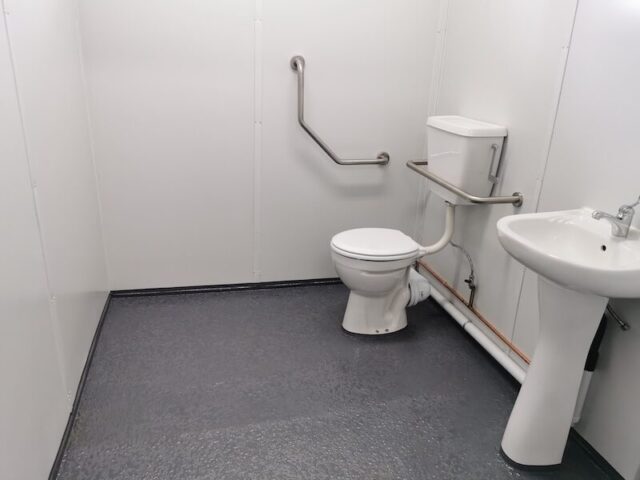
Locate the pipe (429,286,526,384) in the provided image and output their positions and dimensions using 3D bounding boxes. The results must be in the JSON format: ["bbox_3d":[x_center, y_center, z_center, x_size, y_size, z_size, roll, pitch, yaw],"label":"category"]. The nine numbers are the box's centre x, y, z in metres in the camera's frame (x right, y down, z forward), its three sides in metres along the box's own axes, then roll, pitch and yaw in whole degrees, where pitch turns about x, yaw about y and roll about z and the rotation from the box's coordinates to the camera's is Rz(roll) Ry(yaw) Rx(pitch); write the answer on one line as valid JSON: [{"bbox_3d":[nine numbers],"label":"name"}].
[{"bbox_3d":[0.758,0.449,2.473,0.051,0.052,0.896,-3,21,-13],"label":"pipe"}]

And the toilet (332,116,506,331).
[{"bbox_3d":[0.404,-0.073,2.481,0.701,1.030,0.486,-3,21,-13],"label":"toilet"}]

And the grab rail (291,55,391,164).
[{"bbox_3d":[0.136,-0.665,2.655,0.582,0.563,0.093,-3,21,-13],"label":"grab rail"}]

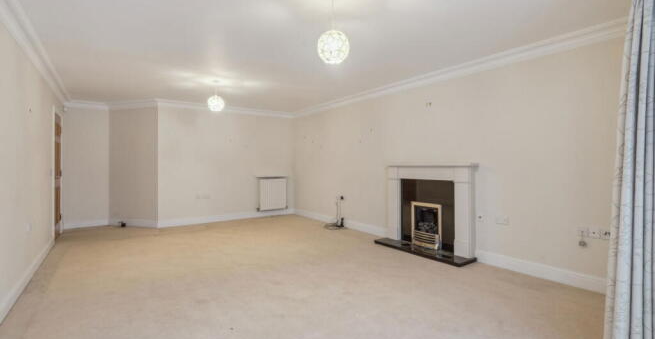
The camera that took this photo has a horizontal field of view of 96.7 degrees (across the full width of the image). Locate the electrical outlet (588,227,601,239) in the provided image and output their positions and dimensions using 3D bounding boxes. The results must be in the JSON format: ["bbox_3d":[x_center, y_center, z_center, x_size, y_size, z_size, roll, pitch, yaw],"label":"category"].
[{"bbox_3d":[2.445,0.585,2.666,0.011,0.088,0.086,-1,1,-37],"label":"electrical outlet"}]

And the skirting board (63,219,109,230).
[{"bbox_3d":[-4.525,1.013,5.473,0.666,0.130,0.018,-1,1,-37],"label":"skirting board"}]

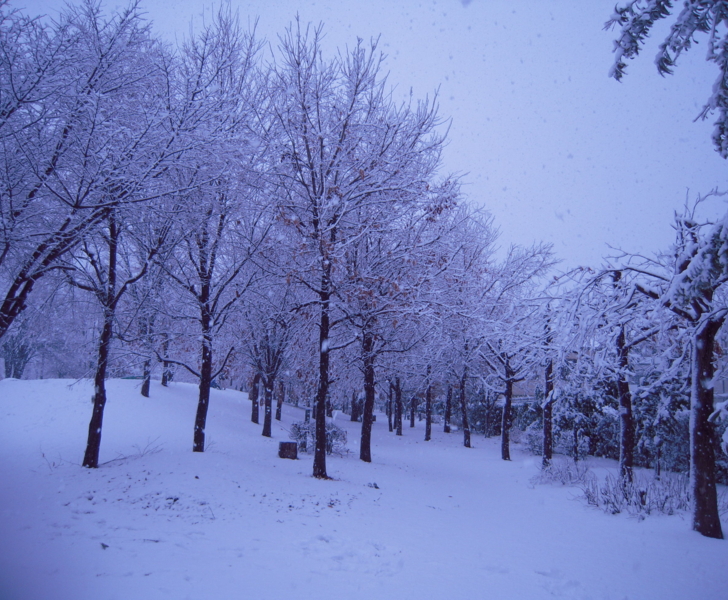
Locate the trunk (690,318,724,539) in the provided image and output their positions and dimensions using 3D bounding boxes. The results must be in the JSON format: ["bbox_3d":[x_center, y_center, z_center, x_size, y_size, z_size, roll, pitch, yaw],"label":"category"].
[{"bbox_3d":[4.042,1.470,7.619,0.340,2.520,0.340,-4,-9,27],"label":"trunk"}]

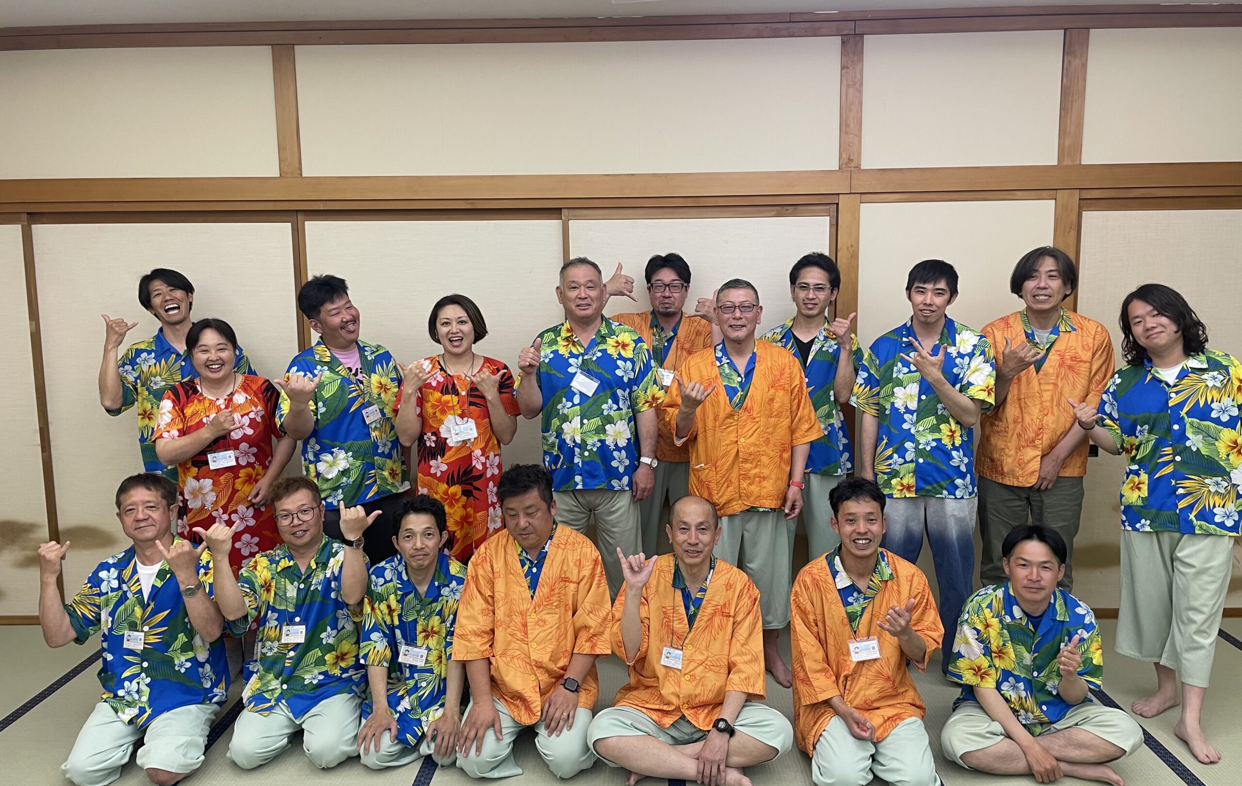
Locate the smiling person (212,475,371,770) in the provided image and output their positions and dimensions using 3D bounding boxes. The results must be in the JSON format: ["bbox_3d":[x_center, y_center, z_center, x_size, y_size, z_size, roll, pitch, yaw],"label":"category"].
[{"bbox_3d":[-1.201,0.790,3.470,0.630,0.950,0.660,-2,8,-11],"label":"smiling person"}]

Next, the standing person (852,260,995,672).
[{"bbox_3d":[1.195,0.340,3.703,0.560,1.710,0.420,2,9,21],"label":"standing person"}]

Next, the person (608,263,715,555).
[{"bbox_3d":[0.207,0.283,4.057,0.560,1.750,0.420,0,8,3],"label":"person"}]

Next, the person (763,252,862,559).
[{"bbox_3d":[0.836,0.295,4.112,0.480,1.790,0.340,0,8,6],"label":"person"}]

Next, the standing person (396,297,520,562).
[{"bbox_3d":[-0.677,0.408,3.984,0.530,1.640,0.340,-1,8,-5],"label":"standing person"}]

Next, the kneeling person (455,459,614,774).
[{"bbox_3d":[-0.310,0.781,3.442,0.570,1.035,0.660,0,8,7],"label":"kneeling person"}]

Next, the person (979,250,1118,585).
[{"bbox_3d":[1.795,0.271,3.975,0.570,1.755,0.400,3,9,25],"label":"person"}]

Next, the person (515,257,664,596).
[{"bbox_3d":[-0.121,0.333,3.943,0.620,1.785,0.380,-1,8,1],"label":"person"}]

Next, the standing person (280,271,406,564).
[{"bbox_3d":[-1.142,0.361,3.872,0.560,1.685,0.450,-6,10,-31],"label":"standing person"}]

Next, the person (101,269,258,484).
[{"bbox_3d":[-1.906,0.339,4.169,0.600,1.760,0.380,-2,8,-9],"label":"person"}]

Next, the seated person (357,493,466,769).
[{"bbox_3d":[-0.753,0.823,3.446,0.450,0.880,0.660,-2,8,-8],"label":"seated person"}]

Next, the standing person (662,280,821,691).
[{"bbox_3d":[0.479,0.375,3.742,0.610,1.650,0.420,1,8,9],"label":"standing person"}]

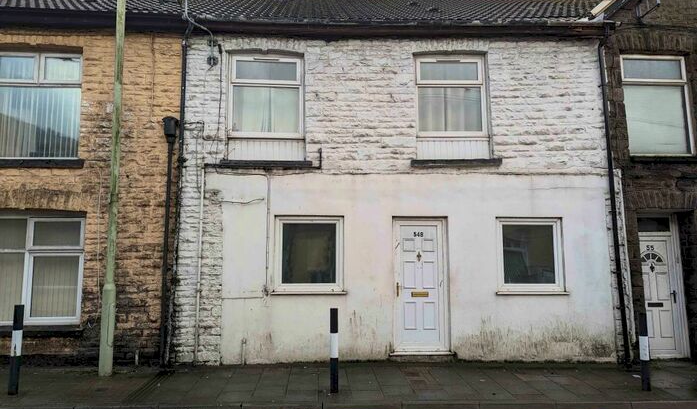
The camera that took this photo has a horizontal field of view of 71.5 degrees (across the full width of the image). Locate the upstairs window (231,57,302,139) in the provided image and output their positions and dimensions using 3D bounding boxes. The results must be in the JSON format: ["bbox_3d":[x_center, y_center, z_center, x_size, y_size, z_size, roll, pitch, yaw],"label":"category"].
[{"bbox_3d":[-1.432,-1.872,8.447,1.299,1.510,0.100,0,-8,-1],"label":"upstairs window"}]

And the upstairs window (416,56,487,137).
[{"bbox_3d":[1.798,-1.887,8.478,1.247,1.497,0.100,0,-8,-1],"label":"upstairs window"}]

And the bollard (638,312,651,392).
[{"bbox_3d":[3.806,1.889,6.214,0.100,0.959,0.100,0,-7,-3],"label":"bollard"}]

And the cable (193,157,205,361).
[{"bbox_3d":[-2.265,0.869,7.370,0.050,3.015,0.050,0,-7,-2],"label":"cable"}]

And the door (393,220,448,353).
[{"bbox_3d":[1.194,1.324,7.994,0.928,2.186,0.100,0,-8,-1],"label":"door"}]

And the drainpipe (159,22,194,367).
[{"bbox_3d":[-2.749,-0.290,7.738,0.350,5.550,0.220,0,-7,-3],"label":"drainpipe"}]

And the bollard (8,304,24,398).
[{"bbox_3d":[-4.047,1.767,5.905,0.100,1.052,0.100,0,-7,-3],"label":"bollard"}]

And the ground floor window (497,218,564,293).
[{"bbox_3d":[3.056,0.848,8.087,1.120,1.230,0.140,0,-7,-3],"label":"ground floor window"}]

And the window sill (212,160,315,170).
[{"bbox_3d":[-1.388,-0.643,8.100,1.629,0.152,0.170,0,-8,-1],"label":"window sill"}]

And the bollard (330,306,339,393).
[{"bbox_3d":[-0.173,1.806,5.983,0.100,1.010,0.100,0,-7,-3],"label":"bollard"}]

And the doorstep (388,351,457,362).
[{"bbox_3d":[1.187,2.431,7.746,1.060,0.170,0.220,0,-7,-3],"label":"doorstep"}]

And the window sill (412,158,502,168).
[{"bbox_3d":[1.807,-0.662,8.130,1.508,0.153,0.170,0,-8,-1],"label":"window sill"}]

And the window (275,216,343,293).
[{"bbox_3d":[-0.654,0.830,8.007,1.142,1.243,0.100,0,-8,-1],"label":"window"}]

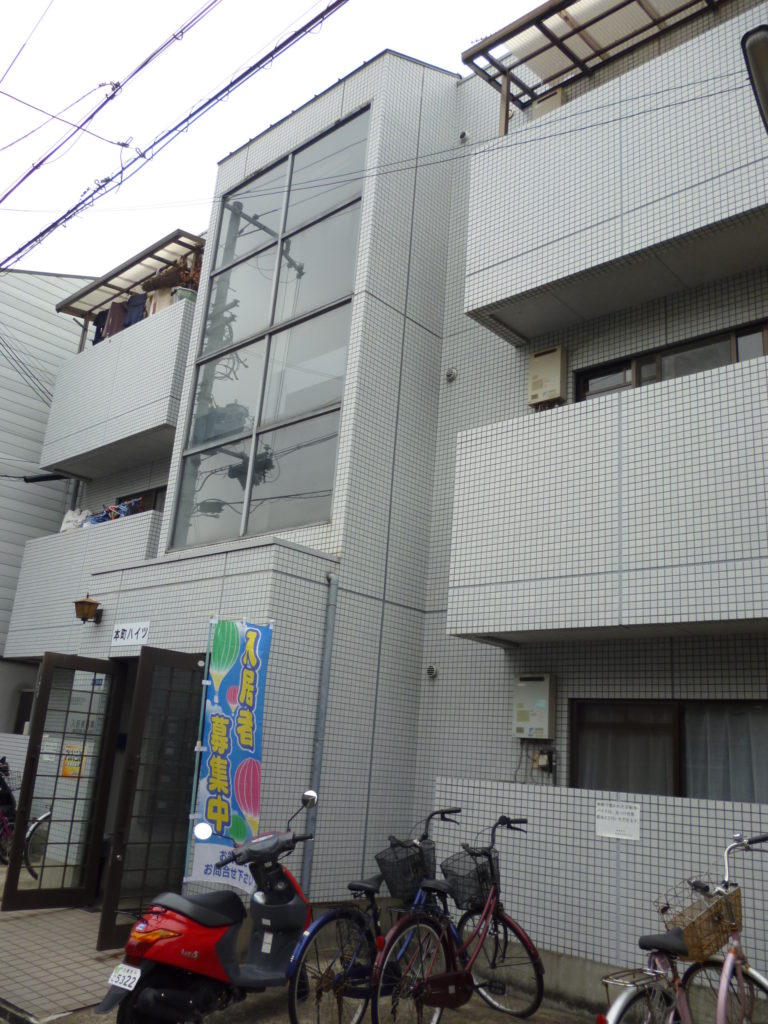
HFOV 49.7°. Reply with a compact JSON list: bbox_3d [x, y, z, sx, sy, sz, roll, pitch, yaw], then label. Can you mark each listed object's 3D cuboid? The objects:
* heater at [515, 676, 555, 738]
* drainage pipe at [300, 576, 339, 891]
[{"bbox_3d":[1.195,1.535,6.543,0.319,0.496,0.130,-10,-22,41],"label":"heater"},{"bbox_3d":[-0.494,1.655,6.415,0.085,2.402,0.075,-10,-22,41],"label":"drainage pipe"}]

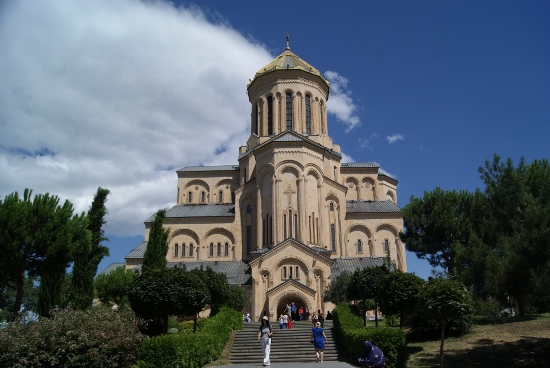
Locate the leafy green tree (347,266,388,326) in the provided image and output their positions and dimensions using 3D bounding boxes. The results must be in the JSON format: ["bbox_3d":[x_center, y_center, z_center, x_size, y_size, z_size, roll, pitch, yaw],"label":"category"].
[{"bbox_3d":[4.798,5.854,20.992,2.208,3.278,2.208,-1,-18,0],"label":"leafy green tree"}]

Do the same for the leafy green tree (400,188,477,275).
[{"bbox_3d":[13.102,5.334,32.903,6.069,10.416,6.069,-1,-18,0],"label":"leafy green tree"}]

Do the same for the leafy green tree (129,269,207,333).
[{"bbox_3d":[-4.466,5.218,17.054,3.375,3.581,3.375,-1,-18,0],"label":"leafy green tree"}]

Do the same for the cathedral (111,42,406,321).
[{"bbox_3d":[-4.293,-5.583,111.416,67.000,81.737,60.000,-2,-18,2],"label":"cathedral"}]

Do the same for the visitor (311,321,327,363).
[{"bbox_3d":[1.876,6.490,17.011,0.550,1.527,0.450,-1,-18,0],"label":"visitor"}]

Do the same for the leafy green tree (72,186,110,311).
[{"bbox_3d":[-12.114,4.827,26.926,2.600,9.828,2.600,-1,-18,0],"label":"leafy green tree"}]

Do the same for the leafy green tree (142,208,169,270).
[{"bbox_3d":[-9.443,6.433,32.696,2.079,9.296,2.079,-1,-18,0],"label":"leafy green tree"}]

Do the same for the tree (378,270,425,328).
[{"bbox_3d":[5.973,5.565,19.184,2.162,3.044,2.162,-1,-18,0],"label":"tree"}]

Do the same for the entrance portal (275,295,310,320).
[{"bbox_3d":[2.899,19.939,67.116,5.895,4.780,2.000,-2,-18,2],"label":"entrance portal"}]

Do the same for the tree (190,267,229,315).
[{"bbox_3d":[-4.019,6.079,21.506,3.000,3.524,3.000,-1,-18,0],"label":"tree"}]

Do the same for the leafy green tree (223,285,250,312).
[{"bbox_3d":[-3.119,8.447,28.827,2.800,2.790,2.800,-1,-18,0],"label":"leafy green tree"}]

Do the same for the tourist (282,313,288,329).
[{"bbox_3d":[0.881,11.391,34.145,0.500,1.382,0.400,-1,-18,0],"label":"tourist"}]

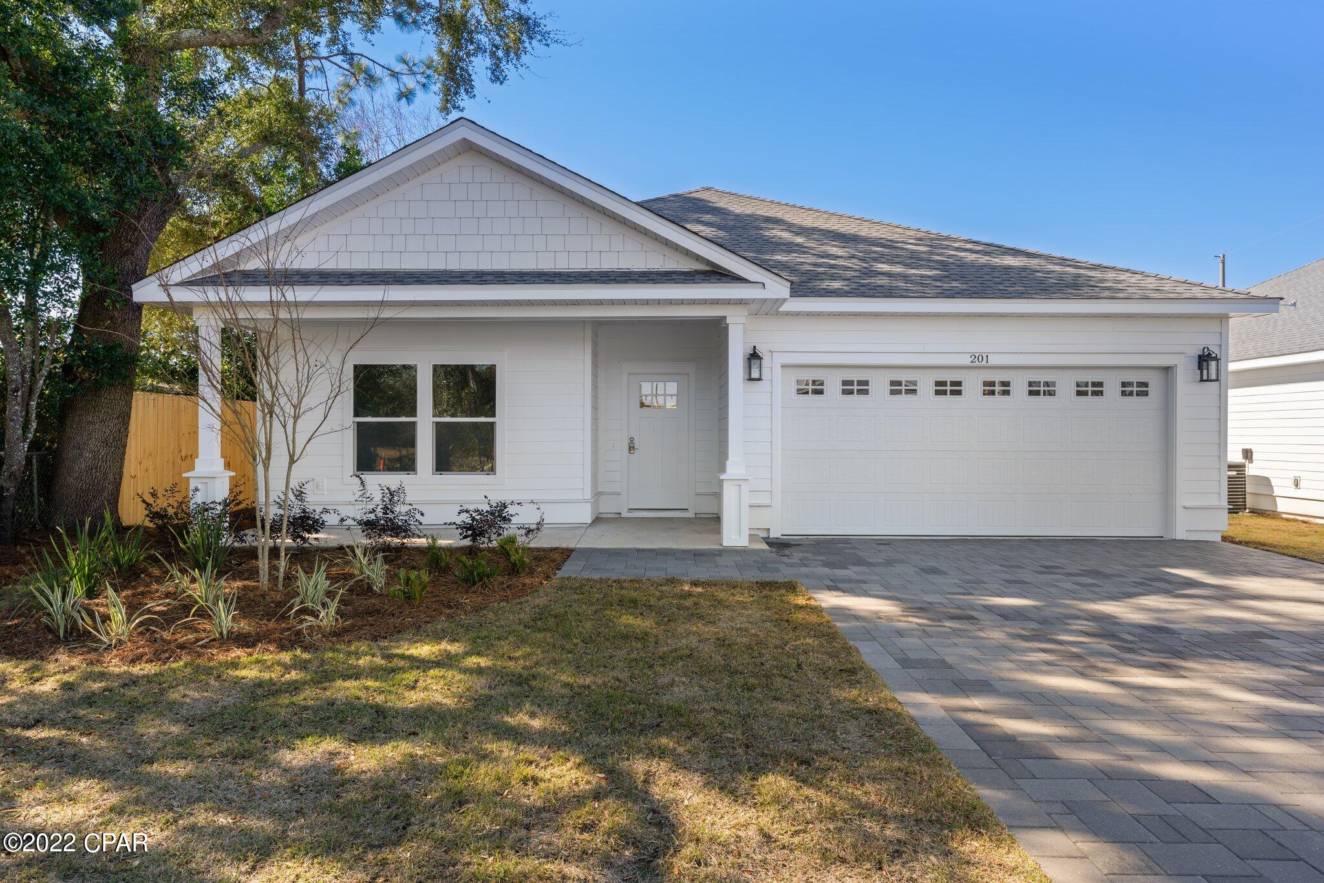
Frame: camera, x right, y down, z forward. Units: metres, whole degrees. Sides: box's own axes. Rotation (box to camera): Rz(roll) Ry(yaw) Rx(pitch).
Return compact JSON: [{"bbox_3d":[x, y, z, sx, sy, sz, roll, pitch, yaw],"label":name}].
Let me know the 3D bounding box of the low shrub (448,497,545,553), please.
[{"bbox_3d":[-1.780,0.896,8.680,1.020,0.600,0.880,0,0,0],"label":"low shrub"}]

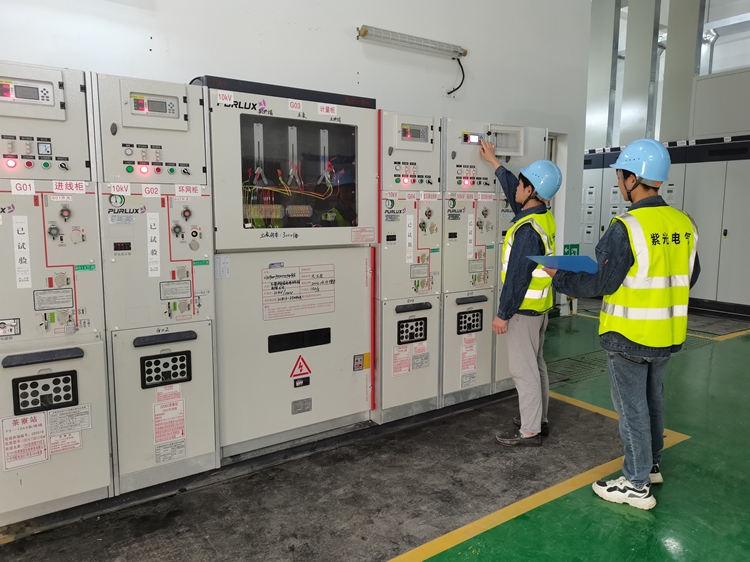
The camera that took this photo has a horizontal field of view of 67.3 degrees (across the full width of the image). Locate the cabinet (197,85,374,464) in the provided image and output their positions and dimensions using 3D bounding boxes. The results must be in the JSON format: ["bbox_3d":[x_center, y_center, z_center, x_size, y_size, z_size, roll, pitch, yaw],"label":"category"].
[{"bbox_3d":[-0.651,-0.084,3.554,1.054,2.025,0.900,-5,9,-35],"label":"cabinet"}]

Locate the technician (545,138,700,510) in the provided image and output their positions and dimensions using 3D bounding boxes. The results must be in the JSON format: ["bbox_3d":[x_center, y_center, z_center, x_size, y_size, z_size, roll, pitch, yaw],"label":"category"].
[{"bbox_3d":[1.248,0.187,2.871,0.540,1.745,0.580,-6,9,-42],"label":"technician"}]

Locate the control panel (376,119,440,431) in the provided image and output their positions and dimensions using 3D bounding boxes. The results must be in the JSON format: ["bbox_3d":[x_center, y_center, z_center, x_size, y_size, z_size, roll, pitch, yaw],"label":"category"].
[{"bbox_3d":[0.005,-0.111,3.982,0.511,1.970,0.850,-5,9,-35],"label":"control panel"}]

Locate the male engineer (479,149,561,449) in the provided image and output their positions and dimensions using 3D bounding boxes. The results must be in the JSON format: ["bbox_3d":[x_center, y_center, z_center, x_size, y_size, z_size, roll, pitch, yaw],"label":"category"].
[{"bbox_3d":[0.850,0.024,3.610,0.710,1.890,0.490,6,9,39],"label":"male engineer"}]

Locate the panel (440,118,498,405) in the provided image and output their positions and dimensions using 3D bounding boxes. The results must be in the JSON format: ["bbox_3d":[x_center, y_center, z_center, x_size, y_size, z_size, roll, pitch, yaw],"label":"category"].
[{"bbox_3d":[0.423,-0.148,4.272,0.511,1.970,0.850,-5,9,-35],"label":"panel"}]

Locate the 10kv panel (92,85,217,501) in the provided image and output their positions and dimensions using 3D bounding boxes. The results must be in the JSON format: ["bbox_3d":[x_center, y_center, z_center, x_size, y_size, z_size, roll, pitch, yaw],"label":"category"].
[{"bbox_3d":[-1.278,0.002,3.093,0.511,1.970,0.850,-5,9,-35],"label":"10kv panel"}]

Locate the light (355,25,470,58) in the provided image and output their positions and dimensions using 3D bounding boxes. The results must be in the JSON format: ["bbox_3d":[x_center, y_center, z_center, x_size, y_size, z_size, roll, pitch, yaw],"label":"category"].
[{"bbox_3d":[0.416,-2.337,5.569,1.323,0.130,0.140,-5,9,-35],"label":"light"}]

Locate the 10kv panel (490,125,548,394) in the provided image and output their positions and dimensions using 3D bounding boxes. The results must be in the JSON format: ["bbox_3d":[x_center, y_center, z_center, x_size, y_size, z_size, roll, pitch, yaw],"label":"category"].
[{"bbox_3d":[0.808,-0.185,4.492,0.505,1.920,0.900,-5,8,-35],"label":"10kv panel"}]

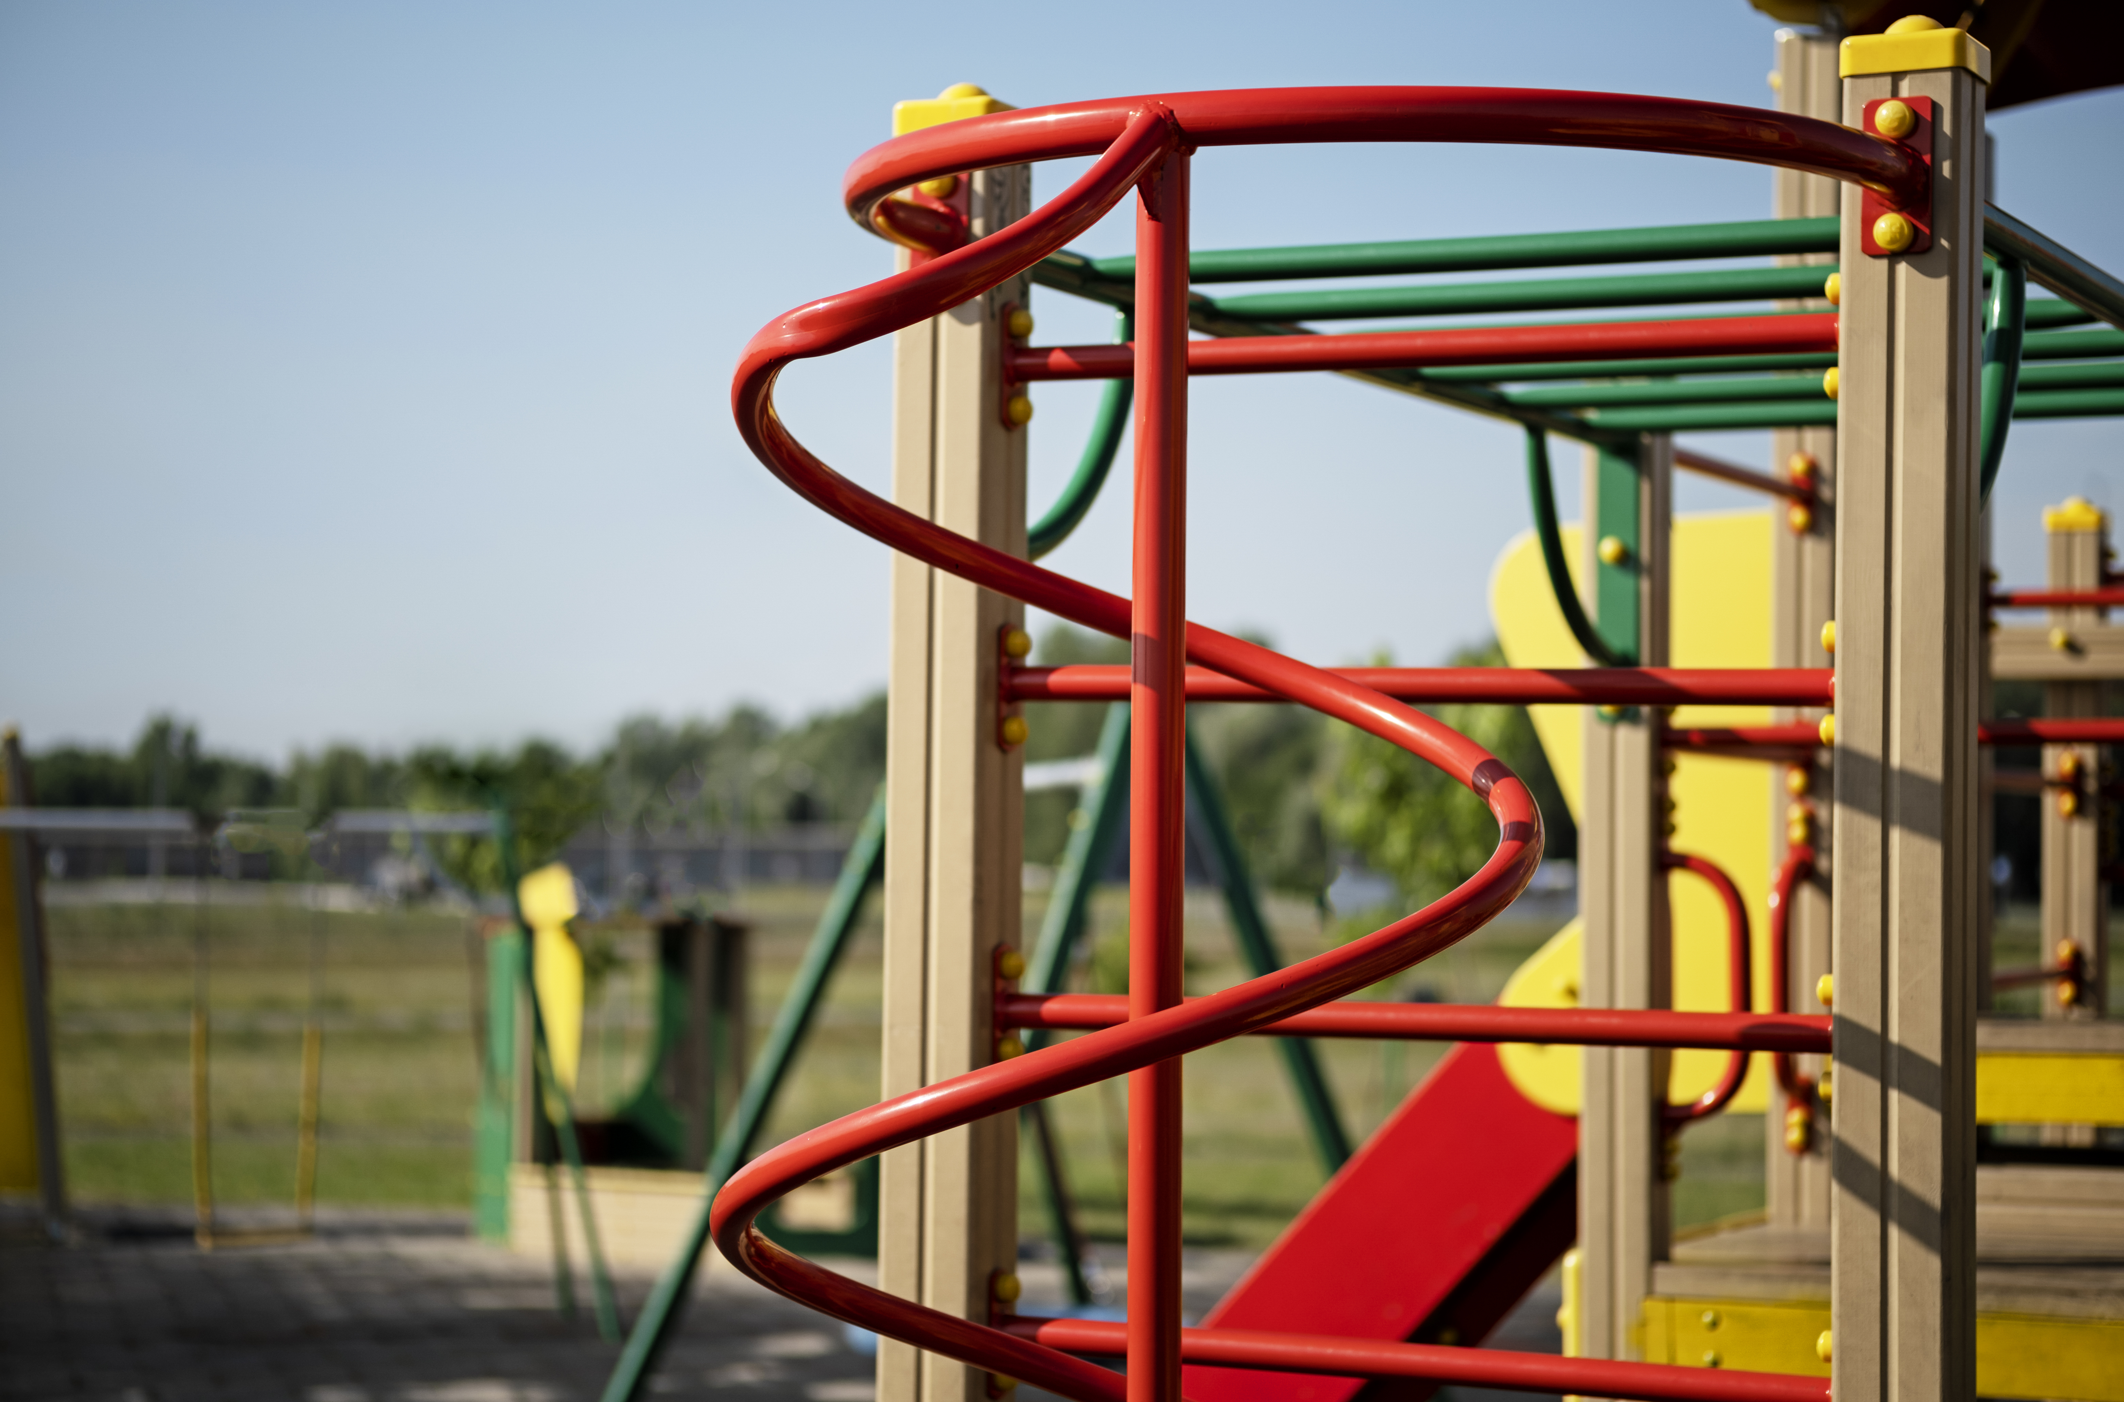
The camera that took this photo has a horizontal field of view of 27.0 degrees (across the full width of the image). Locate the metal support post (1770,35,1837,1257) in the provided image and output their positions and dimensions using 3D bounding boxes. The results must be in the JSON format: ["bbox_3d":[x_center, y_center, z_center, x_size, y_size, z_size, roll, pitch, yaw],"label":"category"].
[{"bbox_3d":[1.234,0.410,7.325,0.100,3.000,0.100,0,-2,28],"label":"metal support post"}]

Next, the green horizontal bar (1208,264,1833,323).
[{"bbox_3d":[0.587,-0.438,4.740,0.950,0.034,0.034,0,-2,28],"label":"green horizontal bar"}]

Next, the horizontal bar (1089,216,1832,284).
[{"bbox_3d":[0.444,-0.450,4.437,0.950,0.034,0.034,0,-2,28],"label":"horizontal bar"}]

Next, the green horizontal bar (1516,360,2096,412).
[{"bbox_3d":[1.024,-0.401,5.663,0.950,0.034,0.034,0,-2,28],"label":"green horizontal bar"}]

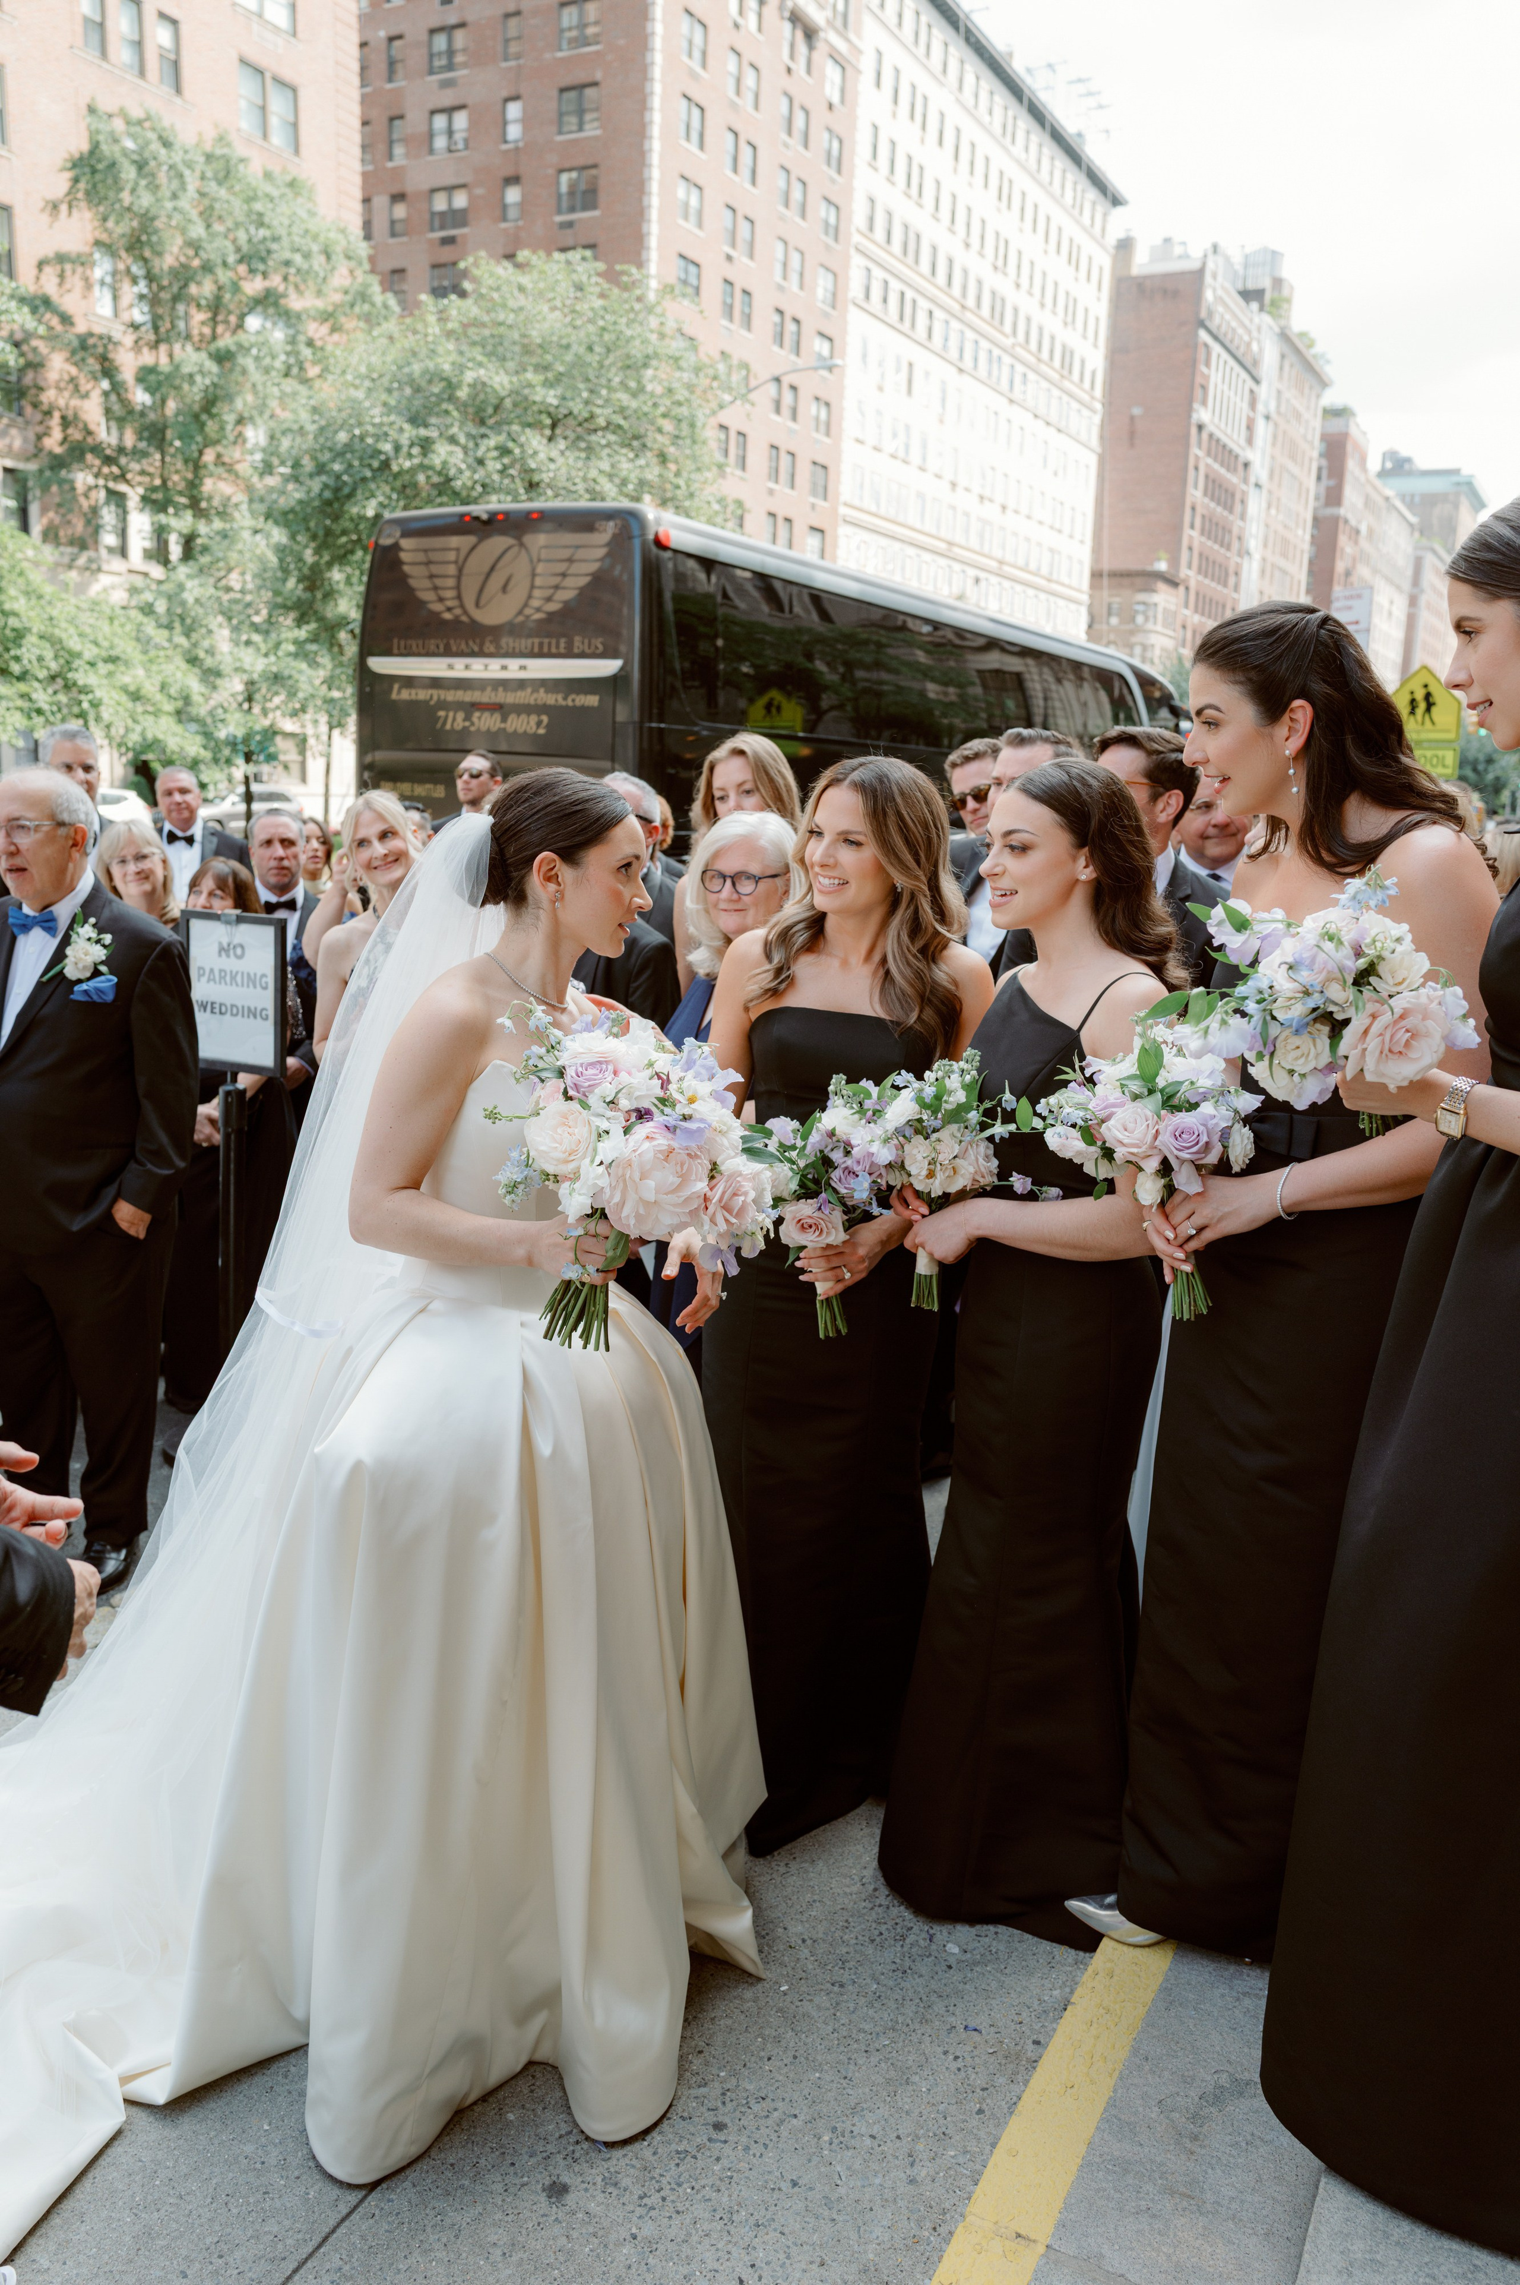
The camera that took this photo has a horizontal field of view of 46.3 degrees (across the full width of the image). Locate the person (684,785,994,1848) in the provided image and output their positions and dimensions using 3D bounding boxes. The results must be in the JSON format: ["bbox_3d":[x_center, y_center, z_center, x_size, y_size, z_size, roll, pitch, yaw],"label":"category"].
[{"bbox_3d":[0.115,0.270,2.740,0.470,1.700,0.390,5,11,16],"label":"person"}]

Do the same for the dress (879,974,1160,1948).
[{"bbox_3d":[0.425,0.461,2.649,0.420,1.437,0.450,-8,15,-38],"label":"dress"}]

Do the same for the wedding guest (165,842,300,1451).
[{"bbox_3d":[-1.422,0.000,4.667,0.470,1.550,0.320,3,12,6],"label":"wedding guest"}]

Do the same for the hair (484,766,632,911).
[{"bbox_3d":[-0.235,-0.354,2.080,0.180,0.170,0.165,0,11,-12],"label":"hair"}]

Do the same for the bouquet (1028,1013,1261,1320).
[{"bbox_3d":[0.426,0.027,1.970,0.240,0.330,0.220,7,23,37],"label":"bouquet"}]

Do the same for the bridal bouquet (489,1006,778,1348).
[{"bbox_3d":[-0.153,0.037,2.100,0.330,0.385,0.280,-1,12,-14],"label":"bridal bouquet"}]

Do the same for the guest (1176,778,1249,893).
[{"bbox_3d":[1.054,-0.044,4.430,0.540,1.790,0.330,3,12,7],"label":"guest"}]

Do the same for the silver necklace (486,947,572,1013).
[{"bbox_3d":[-0.272,-0.192,2.110,0.115,0.080,0.130,4,11,9],"label":"silver necklace"}]

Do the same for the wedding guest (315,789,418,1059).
[{"bbox_3d":[-1.016,-0.062,4.721,0.450,1.700,0.300,-2,12,-17],"label":"wedding guest"}]

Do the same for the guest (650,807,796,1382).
[{"bbox_3d":[-0.065,0.205,3.250,0.460,1.610,0.300,3,11,5],"label":"guest"}]

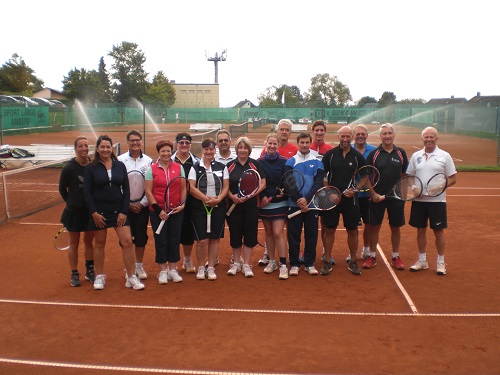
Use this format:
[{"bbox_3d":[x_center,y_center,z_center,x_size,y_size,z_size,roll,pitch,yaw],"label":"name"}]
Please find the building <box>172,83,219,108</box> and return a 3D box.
[{"bbox_3d":[-10.330,-16.010,104.000,8.740,6.960,8.000,0,7,-3],"label":"building"}]

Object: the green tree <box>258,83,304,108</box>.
[{"bbox_3d":[5.670,-15.700,102.000,8.550,6.910,8.120,0,7,0],"label":"green tree"}]

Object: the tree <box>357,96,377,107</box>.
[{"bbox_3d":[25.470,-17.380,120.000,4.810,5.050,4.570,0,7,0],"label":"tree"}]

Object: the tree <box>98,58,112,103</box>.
[{"bbox_3d":[-22.720,-15.350,86.000,2.040,10.390,1.930,0,7,0],"label":"tree"}]

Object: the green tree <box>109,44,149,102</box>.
[{"bbox_3d":[-18.300,-15.800,83.000,6.200,12.460,5.890,0,7,0],"label":"green tree"}]

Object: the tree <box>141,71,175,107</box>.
[{"bbox_3d":[-13.930,-13.810,84.000,5.360,7.920,5.090,0,7,0],"label":"tree"}]

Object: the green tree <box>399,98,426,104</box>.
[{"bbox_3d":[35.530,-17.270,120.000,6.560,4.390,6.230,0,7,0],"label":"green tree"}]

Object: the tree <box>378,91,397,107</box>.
[{"bbox_3d":[28.860,-17.130,115.000,3.880,6.000,3.680,0,7,0],"label":"tree"}]

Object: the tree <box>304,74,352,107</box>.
[{"bbox_3d":[14.210,-16.440,100.000,8.930,8.880,8.480,0,7,0],"label":"tree"}]

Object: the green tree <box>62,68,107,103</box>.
[{"bbox_3d":[-24.720,-13.670,82.000,6.570,8.260,6.240,0,7,0],"label":"green tree"}]

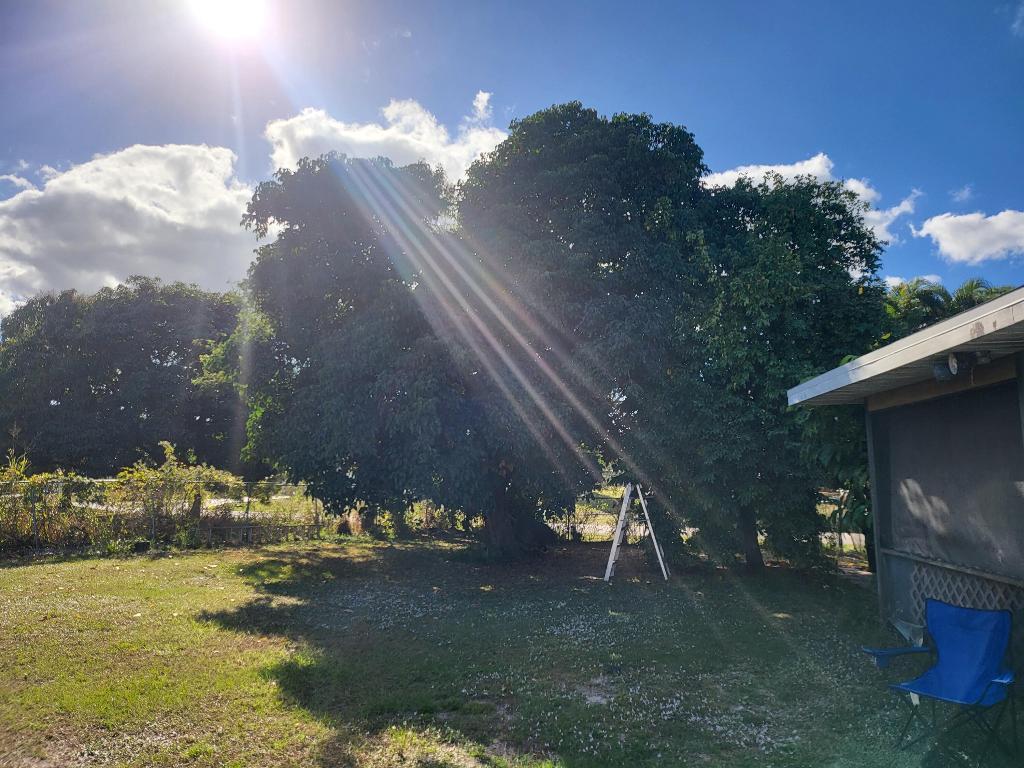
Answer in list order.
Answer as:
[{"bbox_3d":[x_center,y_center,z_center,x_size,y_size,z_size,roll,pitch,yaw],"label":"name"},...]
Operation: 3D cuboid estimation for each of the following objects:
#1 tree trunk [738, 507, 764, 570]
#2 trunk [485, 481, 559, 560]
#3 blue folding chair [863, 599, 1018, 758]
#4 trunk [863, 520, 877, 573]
[{"bbox_3d":[4.632,2.969,13.809,0.460,1.158,0.420,-2,-8,18],"label":"tree trunk"},{"bbox_3d":[0.211,2.996,15.909,1.500,1.653,1.200,0,-8,1],"label":"trunk"},{"bbox_3d":[2.790,1.888,4.532,0.600,0.880,0.830,5,-9,-31],"label":"blue folding chair"},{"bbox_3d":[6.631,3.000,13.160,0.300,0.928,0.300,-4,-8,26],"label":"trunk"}]

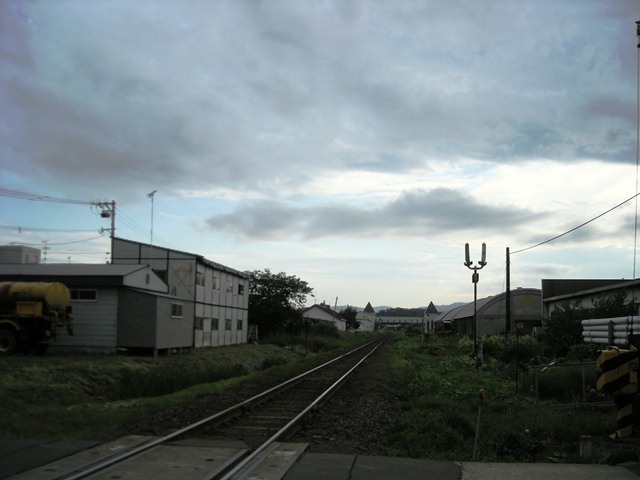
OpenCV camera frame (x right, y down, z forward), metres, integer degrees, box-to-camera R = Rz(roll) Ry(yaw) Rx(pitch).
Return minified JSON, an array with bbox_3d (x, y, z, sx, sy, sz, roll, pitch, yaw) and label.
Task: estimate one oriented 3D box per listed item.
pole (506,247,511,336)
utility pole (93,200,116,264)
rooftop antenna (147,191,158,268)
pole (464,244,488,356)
[{"bbox_3d":[12.594,3.901,42.895,0.220,7.000,0.220,0,-8,6],"label":"pole"},{"bbox_3d":[-17.988,2.552,53.148,1.950,11.810,0.700,0,-8,6],"label":"utility pole"},{"bbox_3d":[-9.533,-0.619,36.439,0.450,4.430,1.300,6,-10,-33],"label":"rooftop antenna"},{"bbox_3d":[7.135,2.764,29.413,1.000,5.350,0.220,0,-8,6],"label":"pole"}]

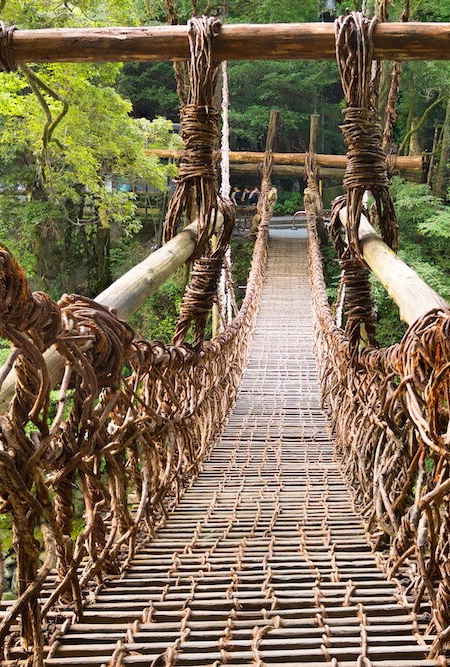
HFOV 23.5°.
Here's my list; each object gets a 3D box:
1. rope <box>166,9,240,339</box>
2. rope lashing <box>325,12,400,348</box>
[{"bbox_3d":[-0.212,-1.470,10.800,0.679,3.189,0.550,0,7,4],"label":"rope"},{"bbox_3d":[1.352,-1.475,10.700,0.625,3.197,0.550,0,7,4],"label":"rope lashing"}]

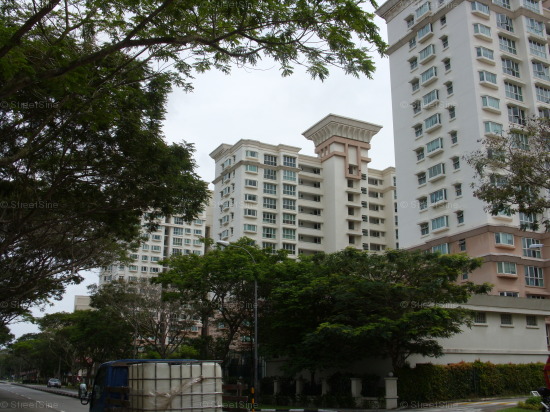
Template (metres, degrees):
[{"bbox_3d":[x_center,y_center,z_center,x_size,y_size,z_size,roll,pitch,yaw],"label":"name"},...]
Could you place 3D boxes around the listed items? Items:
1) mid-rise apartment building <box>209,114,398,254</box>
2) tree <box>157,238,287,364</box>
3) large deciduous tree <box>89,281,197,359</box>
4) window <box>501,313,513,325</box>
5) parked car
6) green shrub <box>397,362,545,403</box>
[{"bbox_3d":[11.868,10.147,129.906,49.000,53.800,21.000,8,-17,-25],"label":"mid-rise apartment building"},{"bbox_3d":[-3.900,8.090,44.290,9.300,11.400,9.000,0,-16,0],"label":"tree"},{"bbox_3d":[-12.291,12.186,55.811,9.600,10.640,9.400,0,-16,0],"label":"large deciduous tree"},{"bbox_3d":[18.927,9.214,49.341,1.220,0.900,0.150,8,-18,-28],"label":"window"},{"bbox_3d":[-33.597,26.959,91.661,1.750,1.470,4.350,7,-18,-25],"label":"parked car"},{"bbox_3d":[12.247,10.903,37.452,12.400,2.150,1.200,8,-17,-25],"label":"green shrub"}]

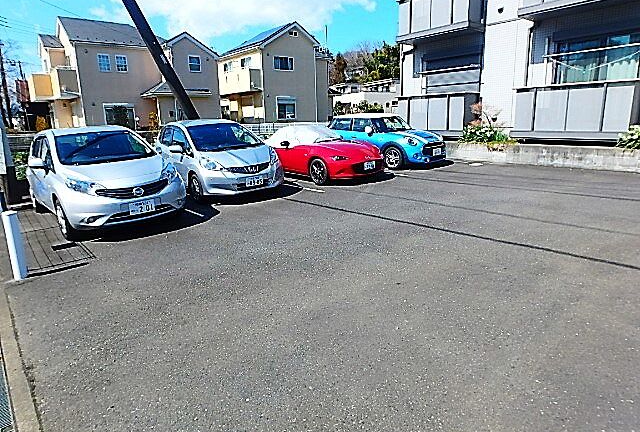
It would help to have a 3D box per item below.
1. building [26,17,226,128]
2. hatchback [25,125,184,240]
[{"bbox_3d":[-12.717,-8.504,25.411,10.000,7.600,7.500,-12,17,-34],"label":"building"},{"bbox_3d":[-3.785,-0.747,6.612,1.715,1.525,4.100,-16,20,-40],"label":"hatchback"}]

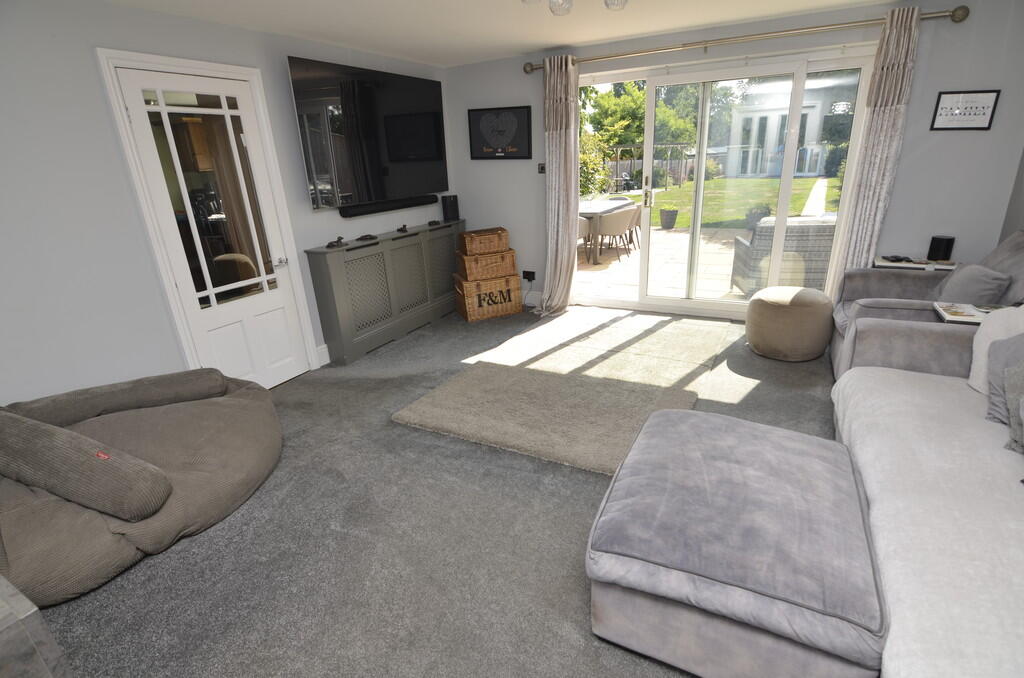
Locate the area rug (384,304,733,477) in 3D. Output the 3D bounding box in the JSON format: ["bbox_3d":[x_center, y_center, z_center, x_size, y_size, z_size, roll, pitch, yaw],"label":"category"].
[{"bbox_3d":[0.629,0.169,3.560,1.720,0.030,2.500,10,25,28],"label":"area rug"}]

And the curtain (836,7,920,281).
[{"bbox_3d":[2.797,-1.152,3.526,0.240,2.340,0.150,4,22,25],"label":"curtain"}]

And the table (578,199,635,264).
[{"bbox_3d":[1.252,-1.789,7.414,0.950,0.750,1.800,8,24,24],"label":"table"}]

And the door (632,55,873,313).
[{"bbox_3d":[1.974,-1.232,4.067,1.680,2.100,0.100,7,24,24],"label":"door"}]

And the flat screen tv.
[{"bbox_3d":[-1.084,-1.730,3.943,0.060,1.000,1.810,8,24,24],"label":"flat screen tv"}]

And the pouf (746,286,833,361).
[{"bbox_3d":[2.161,-0.118,3.559,0.555,0.460,0.555,8,24,24],"label":"pouf"}]

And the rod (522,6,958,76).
[{"bbox_3d":[1.567,-2.364,3.666,3.200,0.110,0.120,8,24,24],"label":"rod"}]

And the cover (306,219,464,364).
[{"bbox_3d":[-1.017,-0.582,4.397,0.200,0.910,2.020,8,24,24],"label":"cover"}]

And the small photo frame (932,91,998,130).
[{"bbox_3d":[3.224,-1.621,3.230,0.330,0.243,0.025,8,24,24],"label":"small photo frame"}]

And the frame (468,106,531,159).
[{"bbox_3d":[-0.132,-2.124,4.719,0.715,0.490,0.030,8,24,24],"label":"frame"}]

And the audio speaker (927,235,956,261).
[{"bbox_3d":[3.211,-0.668,3.383,0.125,0.165,0.125,17,29,40],"label":"audio speaker"}]

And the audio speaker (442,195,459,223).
[{"bbox_3d":[-0.660,-1.426,4.897,0.150,0.265,0.140,-13,24,-25],"label":"audio speaker"}]

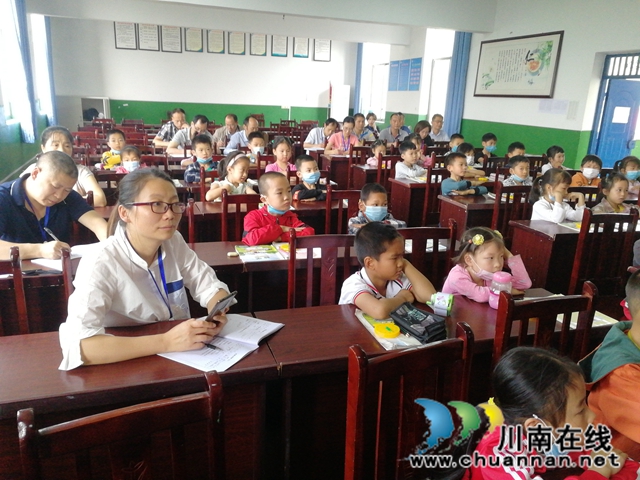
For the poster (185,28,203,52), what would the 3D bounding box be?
[{"bbox_3d":[-3.148,-5.019,12.488,0.427,0.575,0.025,-3,17,-19],"label":"poster"}]

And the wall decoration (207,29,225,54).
[{"bbox_3d":[-2.653,-5.104,12.793,0.433,0.596,0.030,-3,16,-17],"label":"wall decoration"}]

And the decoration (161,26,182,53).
[{"bbox_3d":[-3.660,-4.967,12.321,0.480,0.642,0.025,-3,17,-19],"label":"decoration"}]

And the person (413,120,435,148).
[{"bbox_3d":[1.475,-1.116,7.379,0.460,1.252,0.720,-3,16,-17],"label":"person"}]

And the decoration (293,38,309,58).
[{"bbox_3d":[-0.471,-4.888,12.554,0.400,0.580,0.030,-3,17,-18],"label":"decoration"}]

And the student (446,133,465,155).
[{"bbox_3d":[1.758,-0.869,6.676,0.370,1.090,0.500,-3,17,-19],"label":"student"}]

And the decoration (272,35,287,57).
[{"bbox_3d":[-0.990,-4.849,12.387,0.408,0.580,0.030,-3,17,-18],"label":"decoration"}]

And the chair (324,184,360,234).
[{"bbox_3d":[0.257,0.154,3.215,0.385,0.941,0.450,-3,16,-17],"label":"chair"}]

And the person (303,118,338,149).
[{"bbox_3d":[0.028,-1.341,7.991,0.550,1.210,0.650,-7,19,-30],"label":"person"}]

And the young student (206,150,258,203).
[{"bbox_3d":[-0.649,-0.097,3.674,0.400,1.102,0.600,-3,16,-17],"label":"young student"}]

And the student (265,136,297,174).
[{"bbox_3d":[-0.380,-0.452,4.904,0.370,1.084,0.500,-3,17,-19],"label":"student"}]

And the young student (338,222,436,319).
[{"bbox_3d":[0.252,0.425,2.099,0.430,1.090,0.500,-8,19,-33],"label":"young student"}]

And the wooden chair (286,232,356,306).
[{"bbox_3d":[0.079,0.457,2.099,0.385,0.941,0.450,-3,16,-17],"label":"wooden chair"}]

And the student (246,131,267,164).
[{"bbox_3d":[-0.742,-0.676,5.703,0.420,1.125,0.500,-3,17,-18],"label":"student"}]

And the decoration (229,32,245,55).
[{"bbox_3d":[-2.001,-4.797,12.053,0.406,0.600,0.030,-3,17,-18],"label":"decoration"}]

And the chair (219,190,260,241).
[{"bbox_3d":[-0.361,0.205,2.935,0.385,0.941,0.450,-3,16,-17],"label":"chair"}]

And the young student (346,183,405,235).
[{"bbox_3d":[0.313,0.156,3.117,0.430,1.050,0.500,-4,17,-21],"label":"young student"}]

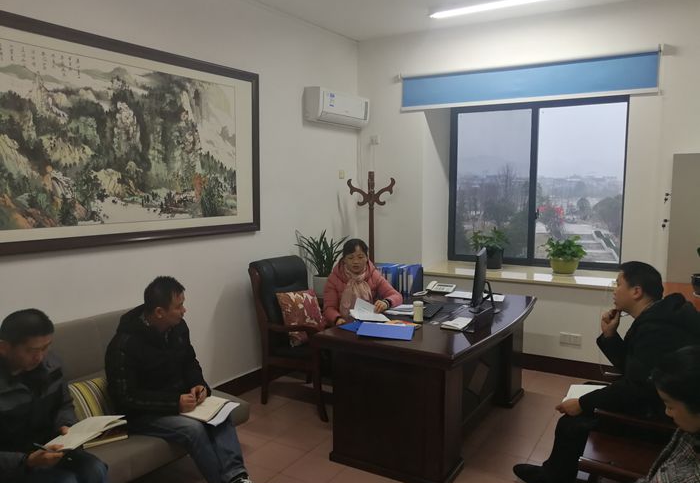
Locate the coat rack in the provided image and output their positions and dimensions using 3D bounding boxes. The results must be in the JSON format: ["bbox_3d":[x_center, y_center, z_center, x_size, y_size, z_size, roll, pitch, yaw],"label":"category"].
[{"bbox_3d":[0.194,0.213,5.321,0.470,1.770,0.470,0,6,0],"label":"coat rack"}]

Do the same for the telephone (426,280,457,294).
[{"bbox_3d":[0.748,0.364,4.463,0.200,0.090,0.210,4,7,32],"label":"telephone"}]

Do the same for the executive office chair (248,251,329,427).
[{"bbox_3d":[-0.304,0.678,4.181,0.720,1.080,0.610,4,7,31],"label":"executive office chair"}]

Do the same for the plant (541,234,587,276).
[{"bbox_3d":[2.021,0.112,5.098,0.380,0.370,0.360,4,7,31],"label":"plant"}]

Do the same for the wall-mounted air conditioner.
[{"bbox_3d":[-0.105,-1.213,5.037,0.200,0.285,0.830,4,7,32],"label":"wall-mounted air conditioner"}]

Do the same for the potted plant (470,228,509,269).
[{"bbox_3d":[1.412,0.071,5.528,0.380,0.420,0.370,4,7,32],"label":"potted plant"}]

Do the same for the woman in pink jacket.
[{"bbox_3d":[0.086,0.620,3.783,0.580,1.270,0.750,-2,6,-20],"label":"woman in pink jacket"}]

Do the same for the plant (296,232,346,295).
[{"bbox_3d":[-0.241,0.186,4.612,0.450,0.580,0.450,0,6,0],"label":"plant"}]

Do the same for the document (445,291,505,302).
[{"bbox_3d":[1.013,0.426,4.348,0.430,0.015,0.270,4,7,31],"label":"document"}]

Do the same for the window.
[{"bbox_3d":[1.821,-0.561,5.419,1.740,1.660,0.100,4,7,31],"label":"window"}]

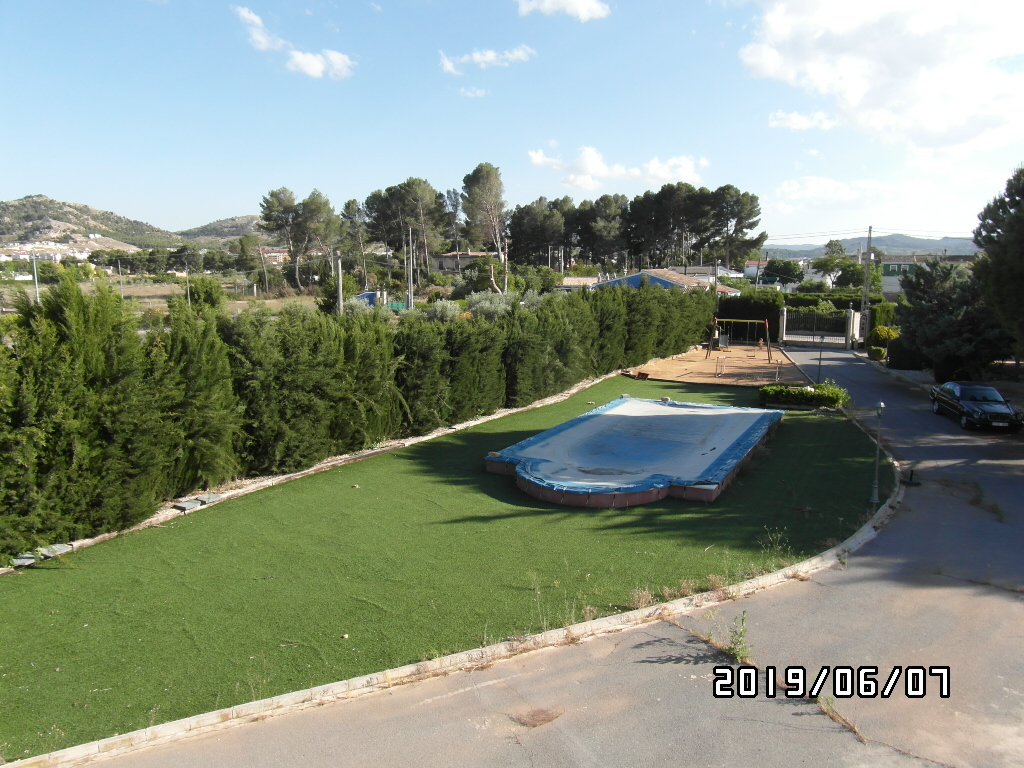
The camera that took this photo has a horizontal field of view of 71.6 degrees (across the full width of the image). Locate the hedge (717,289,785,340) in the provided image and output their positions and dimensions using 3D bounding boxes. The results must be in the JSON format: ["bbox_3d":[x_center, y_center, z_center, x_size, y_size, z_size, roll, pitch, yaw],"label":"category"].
[{"bbox_3d":[18.060,-5.046,53.647,4.900,3.750,1.700,4,11,24],"label":"hedge"}]

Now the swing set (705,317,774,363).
[{"bbox_3d":[14.104,-2.767,43.885,3.600,2.550,1.800,5,11,27],"label":"swing set"}]

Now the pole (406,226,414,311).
[{"bbox_3d":[-10.192,-10.898,71.182,0.250,9.370,0.250,0,10,0],"label":"pole"}]

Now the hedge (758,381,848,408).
[{"bbox_3d":[12.302,0.394,30.304,3.500,0.800,1.900,3,10,15],"label":"hedge"}]

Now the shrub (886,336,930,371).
[{"bbox_3d":[21.950,-1.735,39.334,2.000,1.850,1.600,2,10,13],"label":"shrub"}]

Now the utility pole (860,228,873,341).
[{"bbox_3d":[27.277,-7.670,54.487,0.500,8.640,0.500,4,11,25],"label":"utility pole"}]

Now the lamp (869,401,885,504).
[{"bbox_3d":[8.912,1.686,17.328,0.300,2.570,0.300,0,10,0],"label":"lamp"}]

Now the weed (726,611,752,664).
[{"bbox_3d":[3.457,3.819,10.677,0.310,0.770,0.310,0,10,0],"label":"weed"}]

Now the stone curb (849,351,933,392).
[{"bbox_3d":[21.271,-0.955,40.322,0.300,0.180,15.100,2,10,13],"label":"stone curb"}]

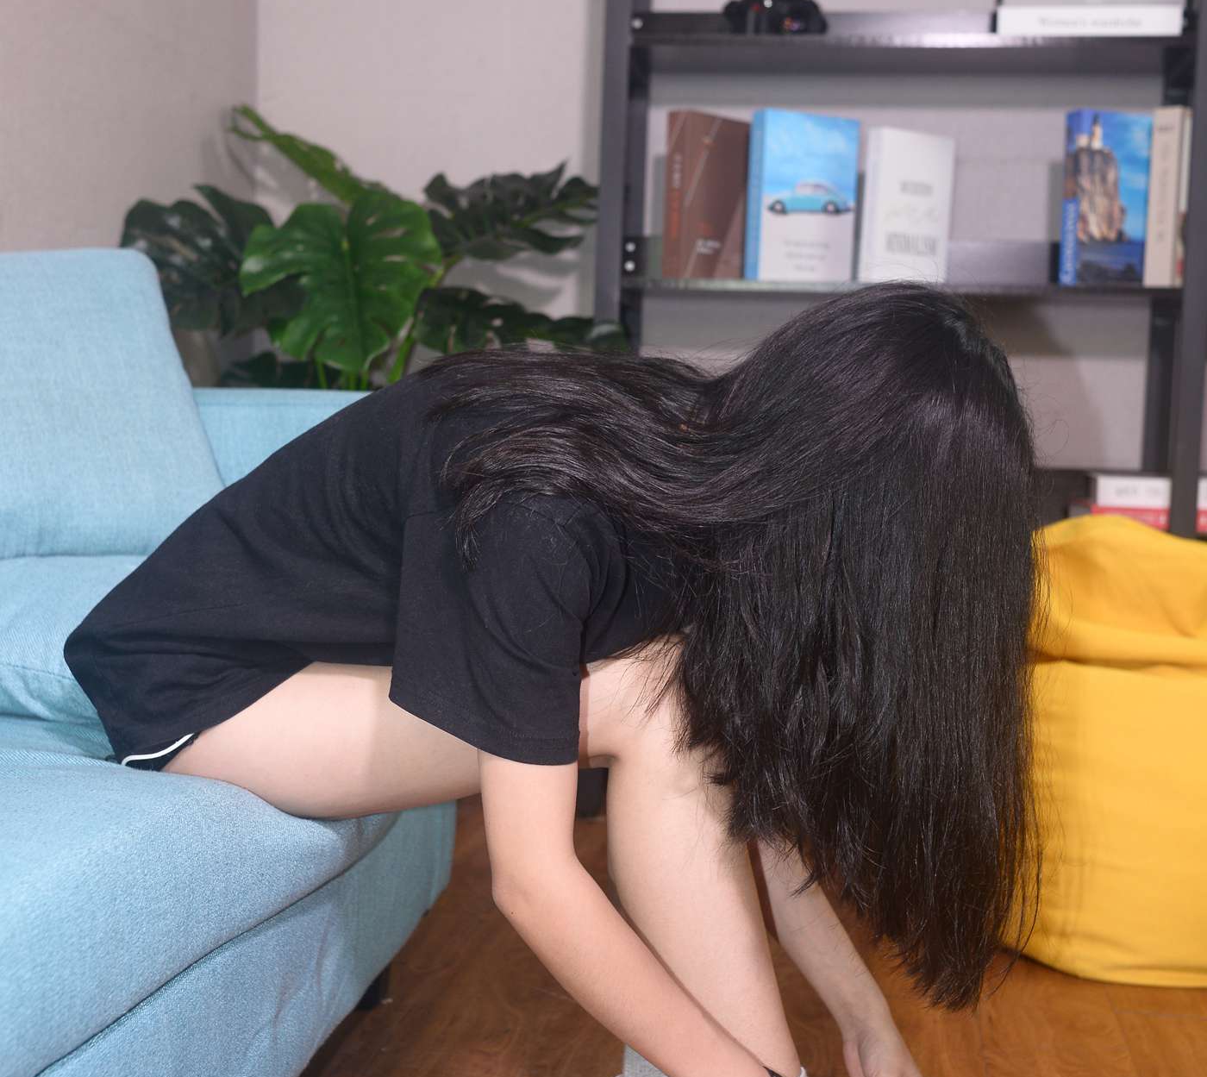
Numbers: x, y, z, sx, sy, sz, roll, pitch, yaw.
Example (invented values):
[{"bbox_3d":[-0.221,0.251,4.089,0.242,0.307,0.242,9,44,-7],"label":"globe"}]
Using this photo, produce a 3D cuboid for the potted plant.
[{"bbox_3d":[-0.344,-0.069,2.702,0.740,1.160,0.650,1,4,0],"label":"potted plant"}]

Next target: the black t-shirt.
[{"bbox_3d":[-0.169,0.039,1.480,0.550,0.350,0.450,-20,0,10],"label":"black t-shirt"}]

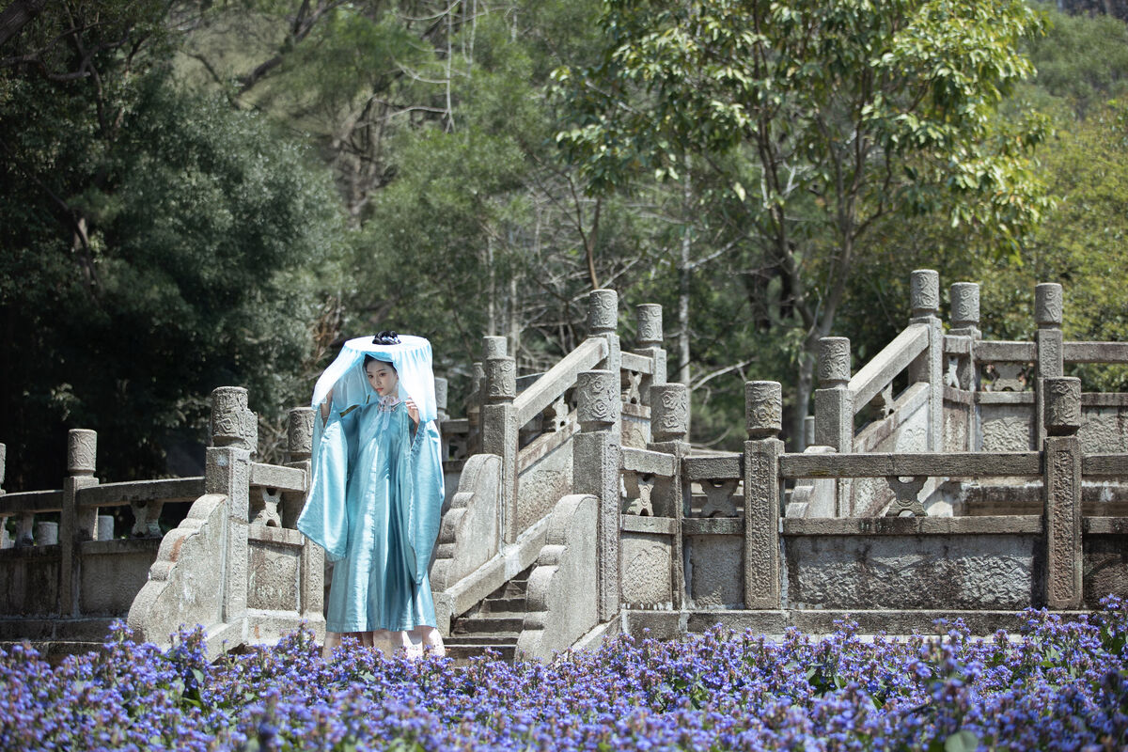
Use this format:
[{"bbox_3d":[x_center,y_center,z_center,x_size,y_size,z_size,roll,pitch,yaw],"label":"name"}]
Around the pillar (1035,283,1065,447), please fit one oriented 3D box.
[{"bbox_3d":[3.390,-0.020,19.189,0.196,1.256,0.196,0,-6,0],"label":"pillar"}]

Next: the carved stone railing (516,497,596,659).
[{"bbox_3d":[-0.020,1.034,14.031,0.154,0.906,0.649,-3,-6,29],"label":"carved stone railing"}]

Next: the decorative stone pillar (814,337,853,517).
[{"bbox_3d":[1.692,0.387,17.165,0.187,1.256,0.187,-3,-6,29],"label":"decorative stone pillar"}]

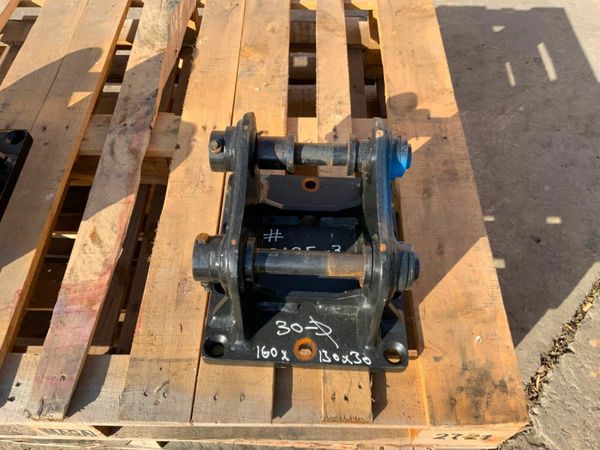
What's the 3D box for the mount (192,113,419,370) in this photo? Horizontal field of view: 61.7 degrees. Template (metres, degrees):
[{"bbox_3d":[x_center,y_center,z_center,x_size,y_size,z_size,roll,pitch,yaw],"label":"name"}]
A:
[{"bbox_3d":[0.008,0.010,0.661,0.272,0.177,0.306,2,57,1],"label":"mount"}]

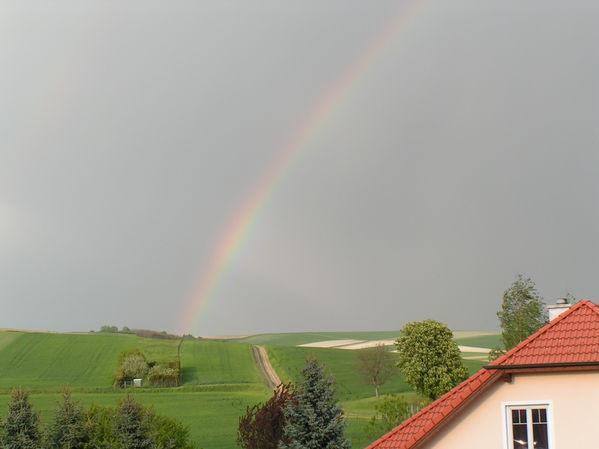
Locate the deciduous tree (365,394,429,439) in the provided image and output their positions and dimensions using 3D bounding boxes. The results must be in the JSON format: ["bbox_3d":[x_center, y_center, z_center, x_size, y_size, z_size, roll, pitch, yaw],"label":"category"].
[{"bbox_3d":[6.386,12.771,82.000,4.100,3.200,3.700,-1,-8,0],"label":"deciduous tree"}]

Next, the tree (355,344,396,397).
[{"bbox_3d":[9.152,17.582,150.000,5.100,6.400,5.000,-1,-8,0],"label":"tree"}]

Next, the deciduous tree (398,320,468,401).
[{"bbox_3d":[12.279,12.741,115.000,6.700,7.800,6.500,-1,-8,0],"label":"deciduous tree"}]

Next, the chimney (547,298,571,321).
[{"bbox_3d":[7.993,2.746,38.000,0.780,0.980,0.680,-5,-9,25],"label":"chimney"}]

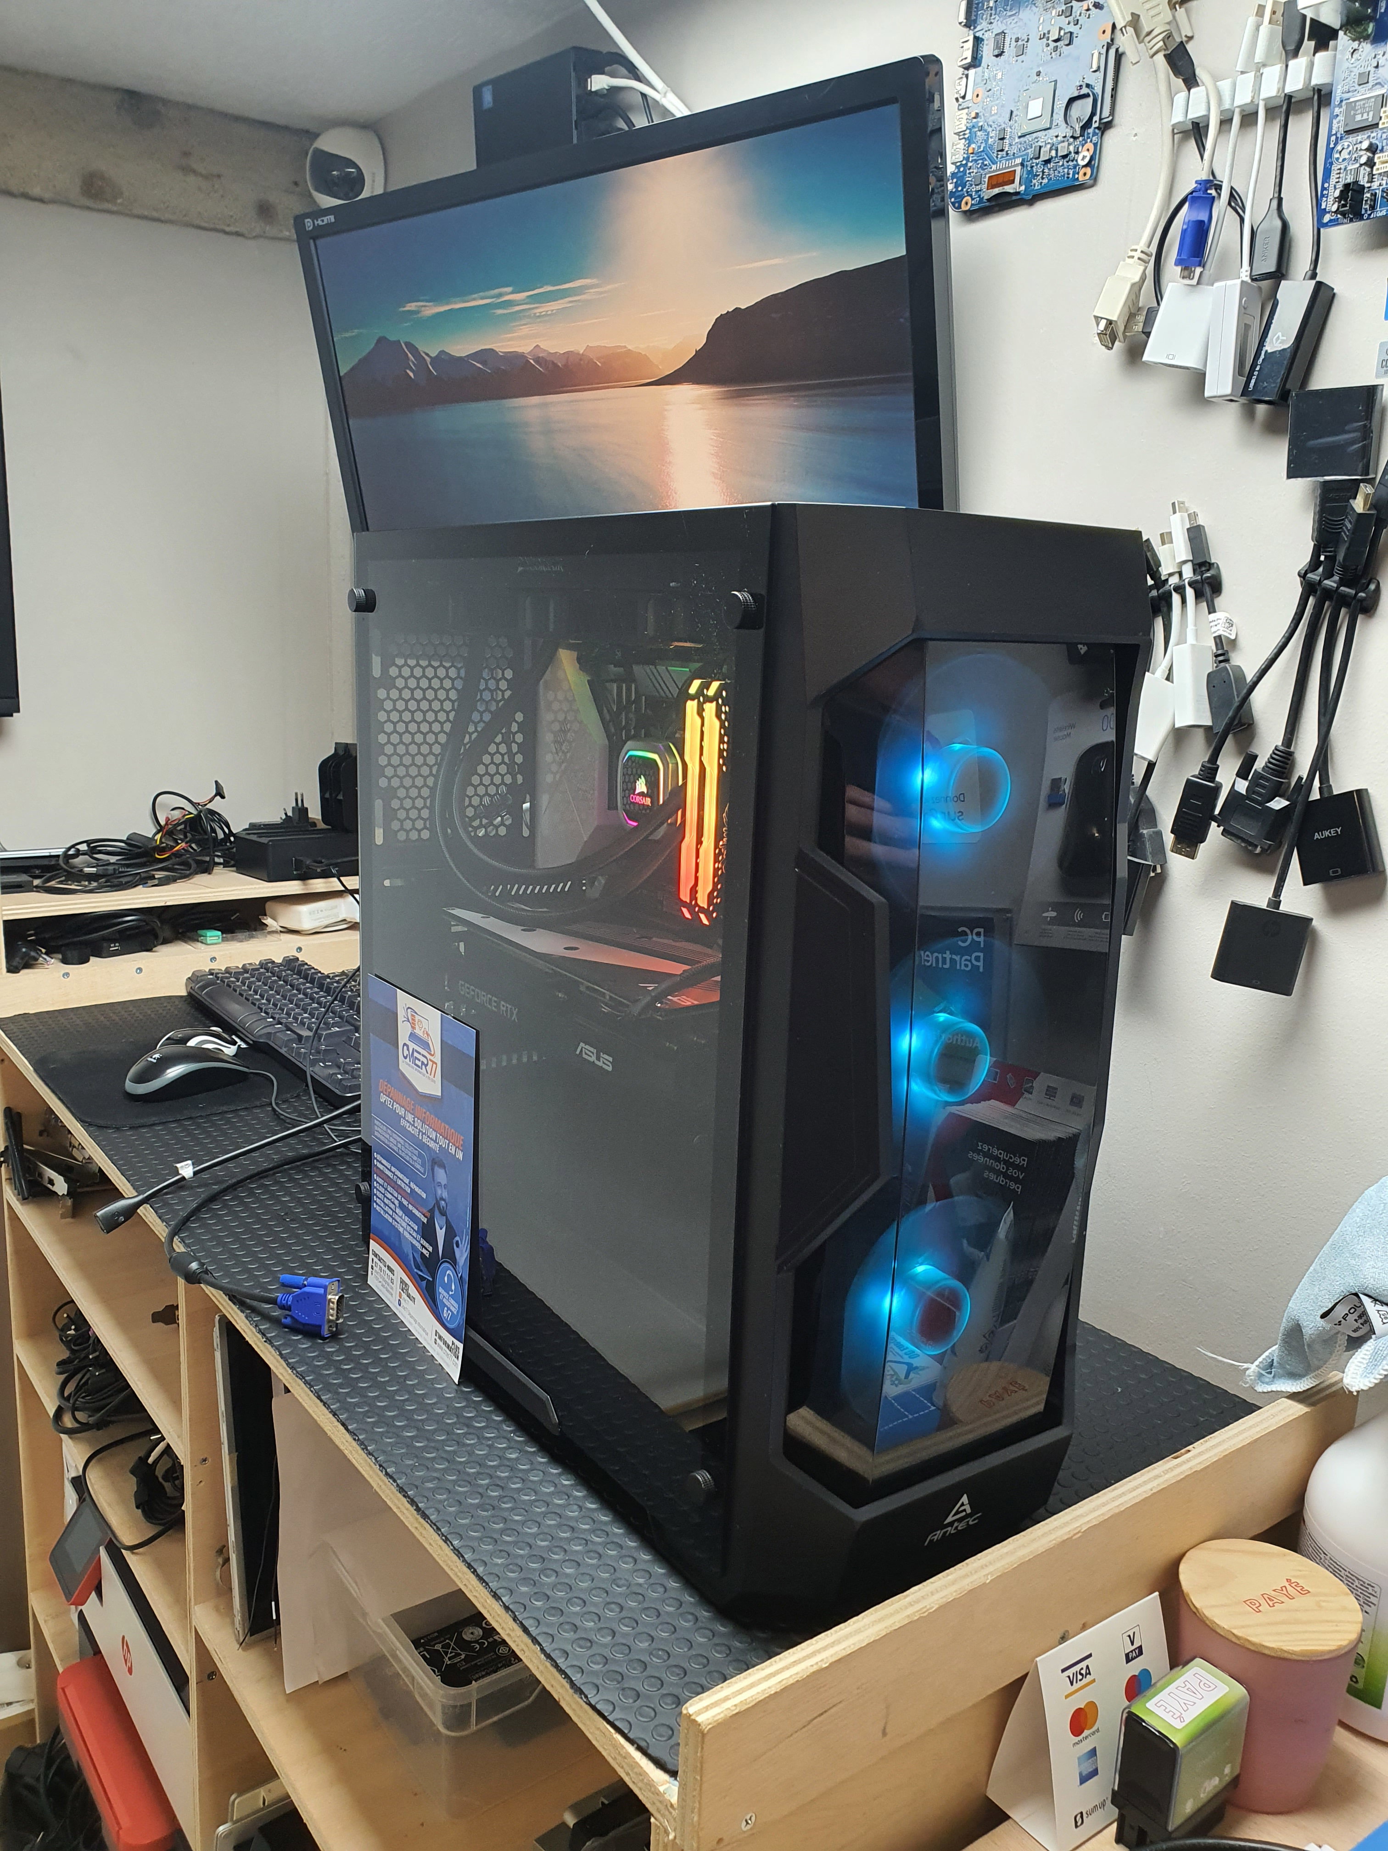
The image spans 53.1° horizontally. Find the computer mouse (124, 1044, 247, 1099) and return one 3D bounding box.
[{"bbox_3d":[-0.472,0.132,1.296,0.111,0.039,0.062,-6,14,-33],"label":"computer mouse"}]

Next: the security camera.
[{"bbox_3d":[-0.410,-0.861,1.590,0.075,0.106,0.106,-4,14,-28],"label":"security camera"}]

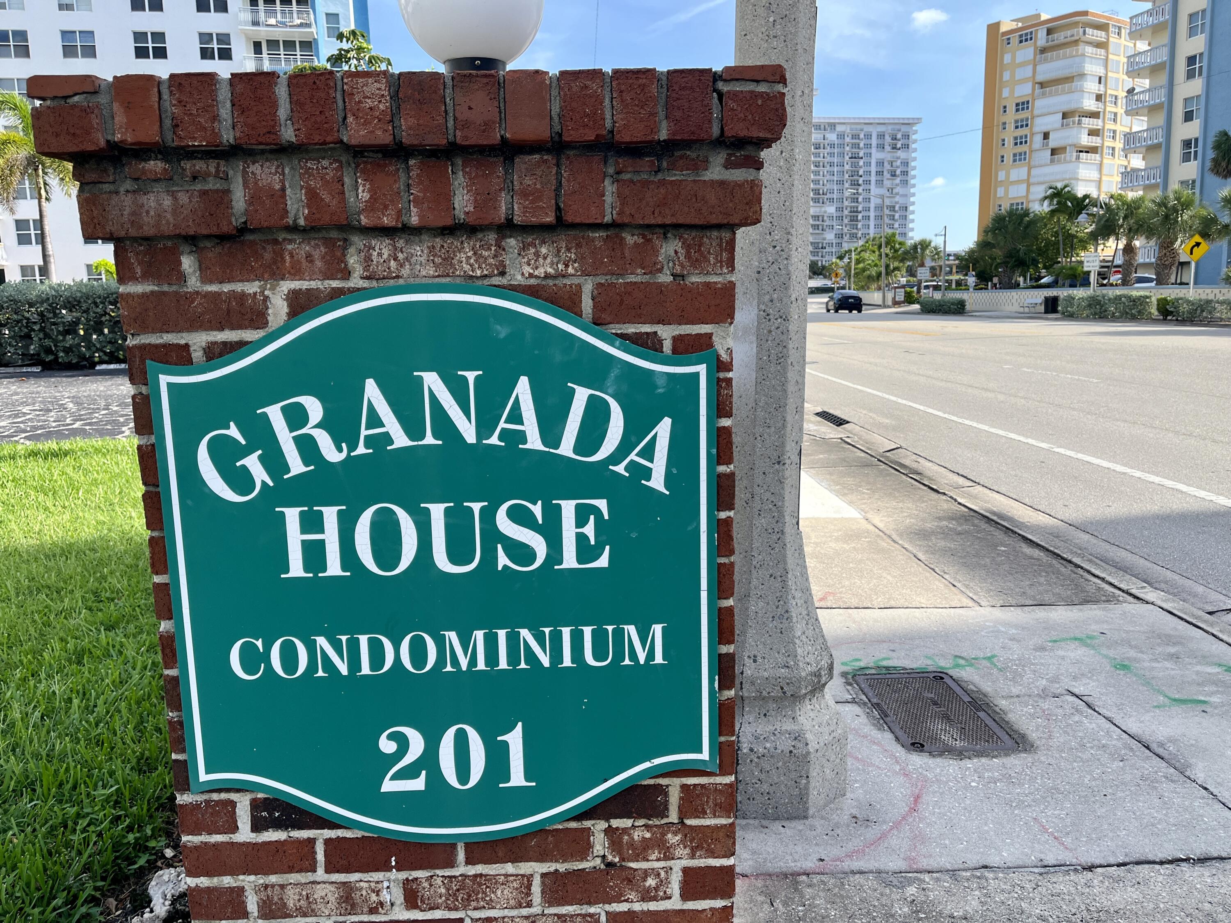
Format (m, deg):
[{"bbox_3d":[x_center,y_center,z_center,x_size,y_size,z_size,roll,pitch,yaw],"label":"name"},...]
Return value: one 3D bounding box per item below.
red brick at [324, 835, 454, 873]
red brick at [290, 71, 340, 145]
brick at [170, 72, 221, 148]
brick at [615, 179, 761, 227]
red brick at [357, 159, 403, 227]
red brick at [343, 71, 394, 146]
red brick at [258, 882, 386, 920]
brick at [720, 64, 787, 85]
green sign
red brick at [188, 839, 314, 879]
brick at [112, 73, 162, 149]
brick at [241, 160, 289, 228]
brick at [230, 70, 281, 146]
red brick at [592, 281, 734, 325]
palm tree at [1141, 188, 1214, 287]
[{"bbox_3d":[-0.349,0.596,1.468,0.199,0.057,0.092,-2,10,-1],"label":"red brick"},{"bbox_3d":[-0.389,-0.470,1.288,0.061,0.088,0.198,-2,9,-1],"label":"red brick"},{"bbox_3d":[-0.548,-0.474,1.300,0.060,0.088,0.201,-1,10,-1],"label":"brick"},{"bbox_3d":[0.099,-0.362,1.308,0.202,0.057,0.091,-1,10,-1],"label":"brick"},{"bbox_3d":[-0.321,-0.379,1.351,0.055,0.087,0.201,-1,10,-1],"label":"red brick"},{"bbox_3d":[-0.318,-0.468,1.279,0.058,0.091,0.195,-2,10,-1],"label":"red brick"},{"bbox_3d":[-0.453,0.673,1.482,0.202,0.057,0.095,-2,9,-2],"label":"red brick"},{"bbox_3d":[0.178,-0.513,1.277,0.084,0.022,0.180,-2,10,-1],"label":"brick"},{"bbox_3d":[-0.247,0.166,1.350,0.794,0.838,0.020,-2,9,-2],"label":"green sign"},{"bbox_3d":[-0.562,0.603,1.467,0.199,0.056,0.092,-2,9,-1],"label":"red brick"},{"bbox_3d":[-0.622,-0.474,1.298,0.059,0.086,0.201,-1,10,-1],"label":"brick"},{"bbox_3d":[-0.466,-0.371,1.319,0.056,0.087,0.195,-2,10,-1],"label":"brick"},{"bbox_3d":[-0.465,-0.469,1.286,0.061,0.088,0.198,-2,9,-1],"label":"brick"},{"bbox_3d":[0.067,-0.230,1.346,0.199,0.059,0.092,-2,9,-1],"label":"red brick"},{"bbox_3d":[22.192,-8.368,36.702,2.800,4.835,2.800,4,11,30],"label":"palm tree"}]

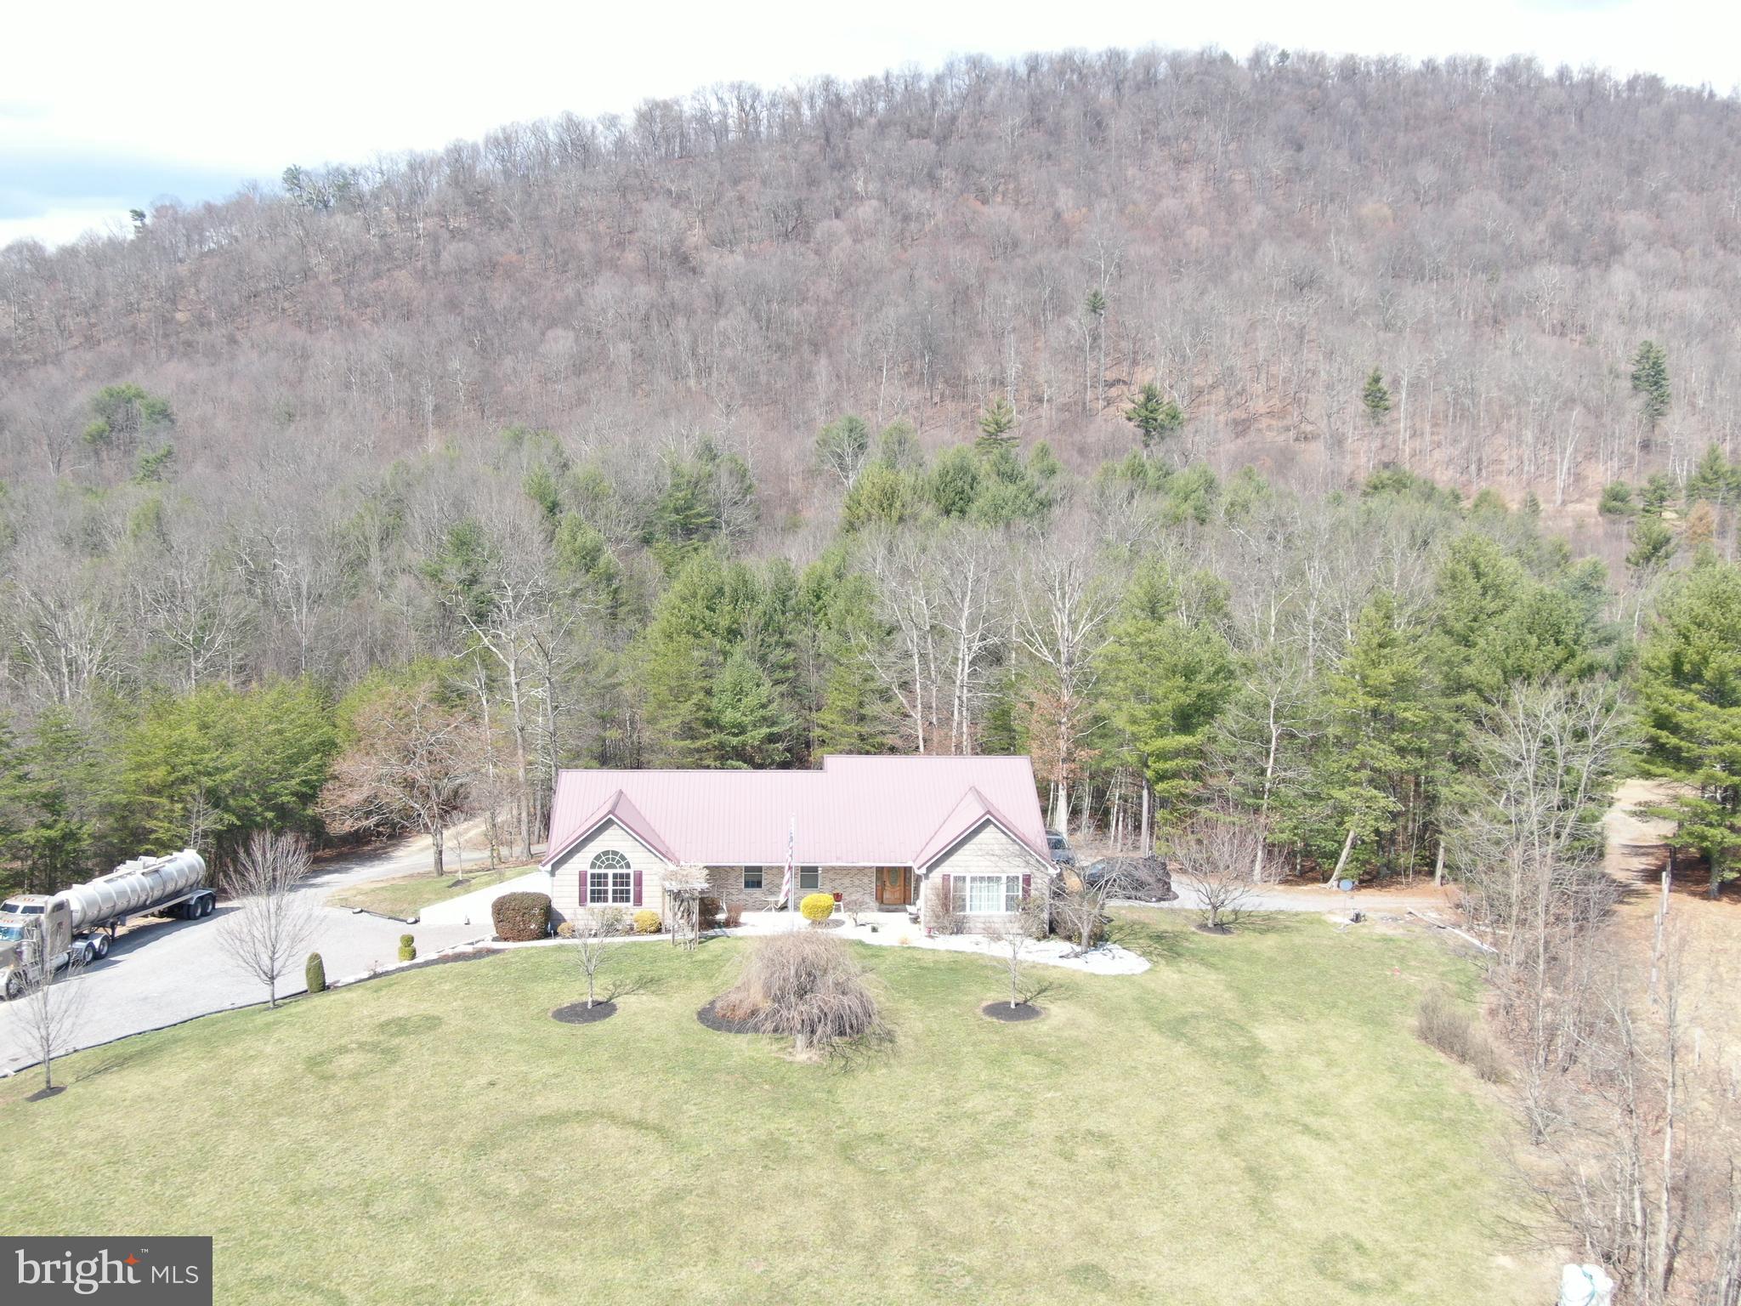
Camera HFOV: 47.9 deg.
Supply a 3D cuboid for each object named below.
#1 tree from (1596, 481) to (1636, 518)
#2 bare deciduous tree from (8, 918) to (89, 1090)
[{"bbox_3d":[96.989,-19.893,255.000,5.300,5.100,5.100,0,5,-3],"label":"tree"},{"bbox_3d":[-28.039,12.010,67.000,2.800,5.950,2.800,0,5,-3],"label":"bare deciduous tree"}]

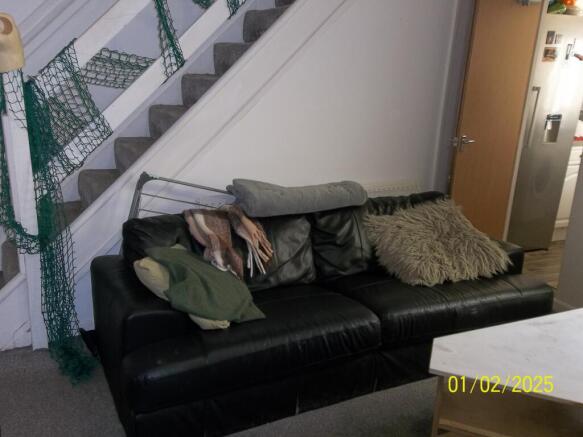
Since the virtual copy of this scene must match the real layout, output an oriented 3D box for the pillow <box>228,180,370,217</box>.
[{"bbox_3d":[0.035,-0.121,2.339,0.690,0.155,0.270,-4,15,-26],"label":"pillow"}]

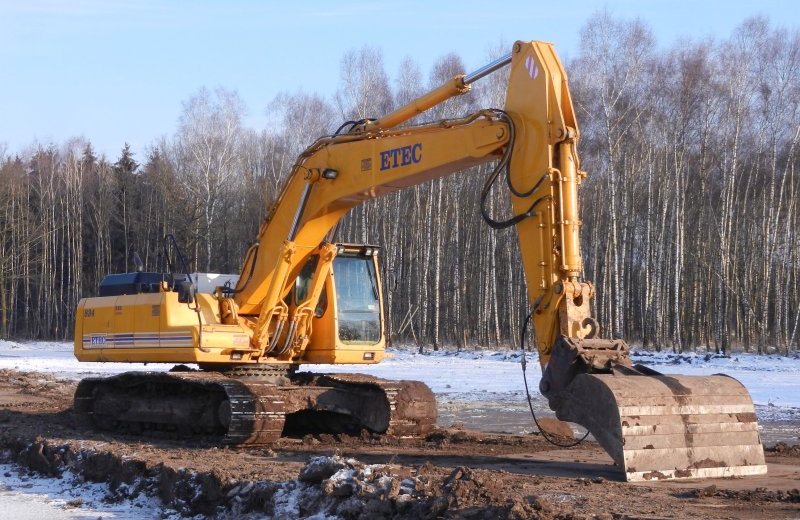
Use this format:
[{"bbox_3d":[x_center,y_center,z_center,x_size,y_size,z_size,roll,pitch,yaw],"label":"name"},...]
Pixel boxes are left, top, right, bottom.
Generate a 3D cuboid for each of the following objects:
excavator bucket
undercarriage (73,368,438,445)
[{"bbox_3d":[2.897,1.803,17.347,2.140,1.120,1.120,3,-5,-36],"label":"excavator bucket"},{"bbox_3d":[-2.345,2.254,24.472,3.534,1.100,5.002,3,-5,-36],"label":"undercarriage"}]

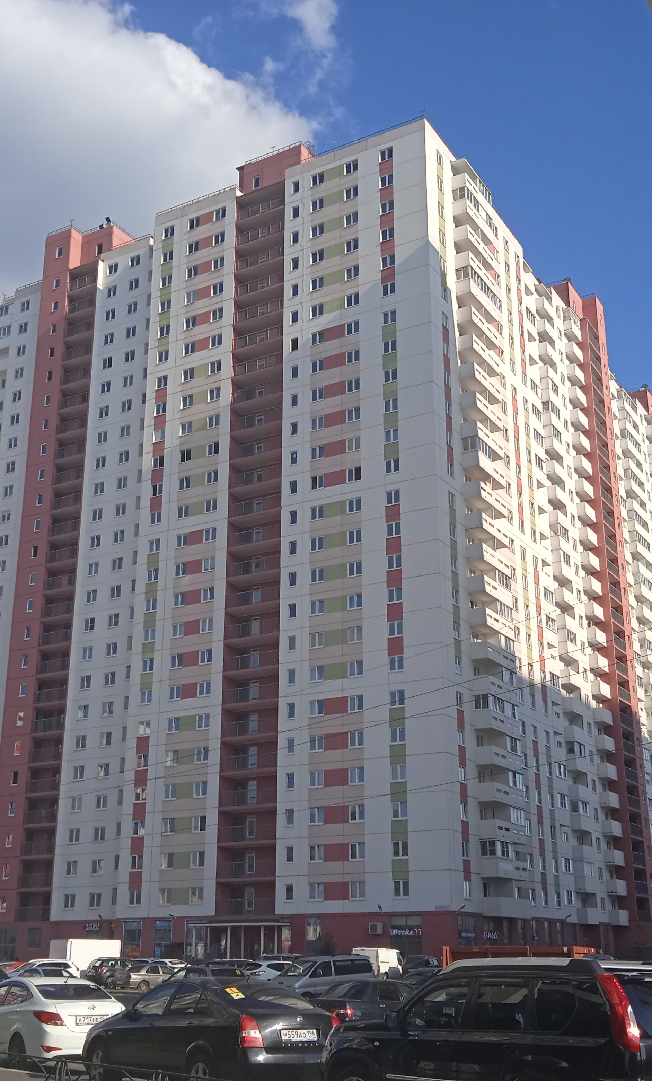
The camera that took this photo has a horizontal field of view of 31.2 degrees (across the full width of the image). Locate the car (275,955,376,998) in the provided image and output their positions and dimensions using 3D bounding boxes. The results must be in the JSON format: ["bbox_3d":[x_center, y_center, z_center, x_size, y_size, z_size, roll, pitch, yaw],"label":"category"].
[{"bbox_3d":[-0.309,16.825,44.430,1.820,1.900,4.750,-17,-26,40],"label":"car"}]

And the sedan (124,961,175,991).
[{"bbox_3d":[-9.880,25.450,67.894,4.400,1.420,1.700,17,-26,-40],"label":"sedan"}]

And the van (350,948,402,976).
[{"bbox_3d":[3.568,27.690,76.123,1.950,2.100,4.900,-8,-21,22],"label":"van"}]

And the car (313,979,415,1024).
[{"bbox_3d":[1.244,11.496,28.494,1.680,1.420,4.265,-15,-25,37],"label":"car"}]

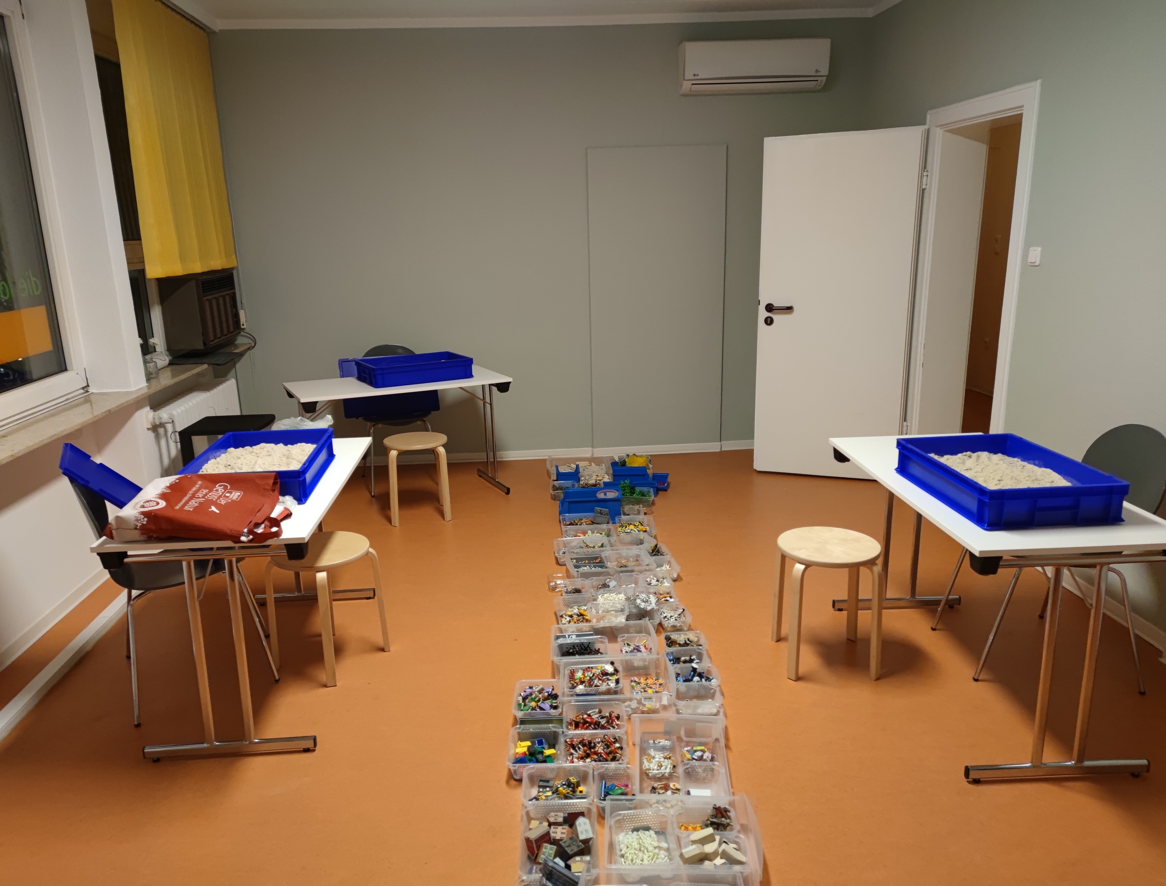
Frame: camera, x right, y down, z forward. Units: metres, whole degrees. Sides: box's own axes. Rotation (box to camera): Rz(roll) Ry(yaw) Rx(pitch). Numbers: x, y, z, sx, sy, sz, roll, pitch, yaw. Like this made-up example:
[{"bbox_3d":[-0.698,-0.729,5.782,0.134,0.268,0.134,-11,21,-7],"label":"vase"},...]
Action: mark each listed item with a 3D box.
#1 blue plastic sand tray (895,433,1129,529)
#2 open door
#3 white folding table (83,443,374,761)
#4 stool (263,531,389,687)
[{"bbox_3d":[1.302,0.103,2.562,0.400,0.118,0.600,-2,14,-2],"label":"blue plastic sand tray"},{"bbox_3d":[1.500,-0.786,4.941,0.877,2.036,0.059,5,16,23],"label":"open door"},{"bbox_3d":[-1.127,0.482,3.000,0.602,0.730,1.195,-3,14,-5],"label":"white folding table"},{"bbox_3d":[-0.963,0.613,3.091,0.365,0.450,0.365,-1,14,0],"label":"stool"}]

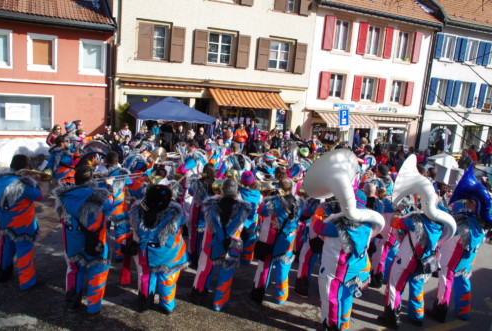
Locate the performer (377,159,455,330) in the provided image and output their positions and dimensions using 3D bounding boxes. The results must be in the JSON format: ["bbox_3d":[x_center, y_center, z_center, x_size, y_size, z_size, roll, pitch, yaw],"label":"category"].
[{"bbox_3d":[2.201,1.010,4.776,0.720,2.250,0.760,-2,14,-27],"label":"performer"}]

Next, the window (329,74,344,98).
[{"bbox_3d":[5.080,-4.462,20.966,0.992,1.247,0.120,0,10,-25],"label":"window"}]

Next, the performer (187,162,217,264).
[{"bbox_3d":[-0.719,0.805,6.176,0.530,1.680,0.460,7,9,18],"label":"performer"}]

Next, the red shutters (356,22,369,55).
[{"bbox_3d":[6.357,-6.834,20.227,0.565,1.635,0.060,1,9,-21],"label":"red shutters"}]

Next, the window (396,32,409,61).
[{"bbox_3d":[8.889,-6.742,21.292,0.733,1.544,0.120,1,9,-21],"label":"window"}]

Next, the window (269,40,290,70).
[{"bbox_3d":[1.549,-5.125,17.653,1.025,1.363,0.120,1,9,-20],"label":"window"}]

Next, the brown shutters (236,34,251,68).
[{"bbox_3d":[-0.089,-5.312,17.509,0.595,1.464,0.060,-1,13,-23],"label":"brown shutters"}]

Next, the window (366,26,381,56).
[{"bbox_3d":[7.099,-6.904,20.793,0.765,1.563,0.100,0,13,-22],"label":"window"}]

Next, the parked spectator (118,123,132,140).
[{"bbox_3d":[-4.330,-0.655,13.426,0.500,1.700,0.350,2,9,-15],"label":"parked spectator"}]

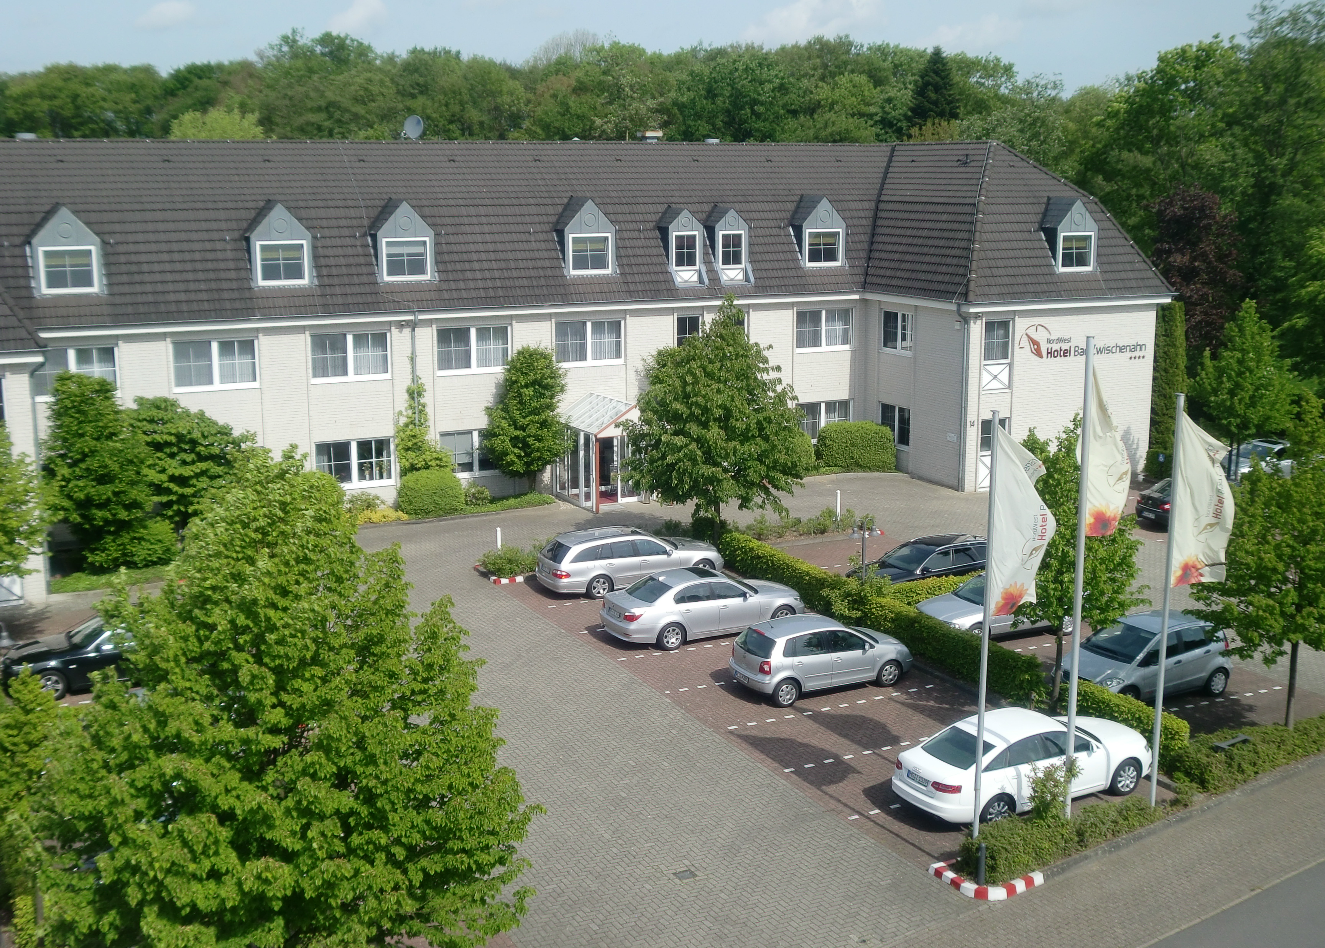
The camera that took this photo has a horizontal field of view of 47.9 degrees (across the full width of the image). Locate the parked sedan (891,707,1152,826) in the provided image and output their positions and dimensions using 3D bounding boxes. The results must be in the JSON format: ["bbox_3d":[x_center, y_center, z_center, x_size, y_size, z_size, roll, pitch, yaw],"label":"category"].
[{"bbox_3d":[6.192,4.774,25.328,4.920,1.460,1.860,-6,13,-27],"label":"parked sedan"}]

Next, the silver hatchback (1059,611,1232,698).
[{"bbox_3d":[10.088,3.865,31.440,3.840,1.590,1.770,-6,13,-27],"label":"silver hatchback"}]

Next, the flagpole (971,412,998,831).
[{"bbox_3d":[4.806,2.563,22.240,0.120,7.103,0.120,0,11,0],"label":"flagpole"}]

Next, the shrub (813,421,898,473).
[{"bbox_3d":[6.554,-0.888,51.331,2.200,1.420,1.600,-6,13,-27],"label":"shrub"}]

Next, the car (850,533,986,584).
[{"bbox_3d":[6.916,2.417,38.106,4.780,1.490,1.860,-6,13,-27],"label":"car"}]

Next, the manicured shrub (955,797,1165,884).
[{"bbox_3d":[6.382,5.660,23.781,4.200,0.570,0.980,-9,14,-36],"label":"manicured shrub"}]

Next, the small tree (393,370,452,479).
[{"bbox_3d":[-7.175,-0.925,44.522,1.600,4.265,1.000,-6,13,-25],"label":"small tree"}]

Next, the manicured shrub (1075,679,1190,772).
[{"bbox_3d":[8.464,4.645,27.531,0.800,0.770,2.550,-6,13,-27],"label":"manicured shrub"}]

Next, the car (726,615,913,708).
[{"bbox_3d":[3.296,3.646,30.677,3.897,1.465,1.650,-6,13,-26],"label":"car"}]

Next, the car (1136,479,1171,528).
[{"bbox_3d":[16.347,0.741,44.488,4.760,1.460,1.820,-6,13,-26],"label":"car"}]

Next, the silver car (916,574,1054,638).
[{"bbox_3d":[7.872,2.972,34.252,4.450,1.460,1.740,-6,13,-26],"label":"silver car"}]

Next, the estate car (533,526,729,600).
[{"bbox_3d":[-0.773,2.143,38.787,4.850,1.500,1.820,-6,13,-27],"label":"estate car"}]

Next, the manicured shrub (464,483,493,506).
[{"bbox_3d":[-6.121,0.623,48.327,1.000,0.720,0.850,-6,13,-27],"label":"manicured shrub"}]

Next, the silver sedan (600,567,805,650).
[{"bbox_3d":[0.982,2.919,34.124,4.841,1.468,1.846,-6,13,-26],"label":"silver sedan"}]

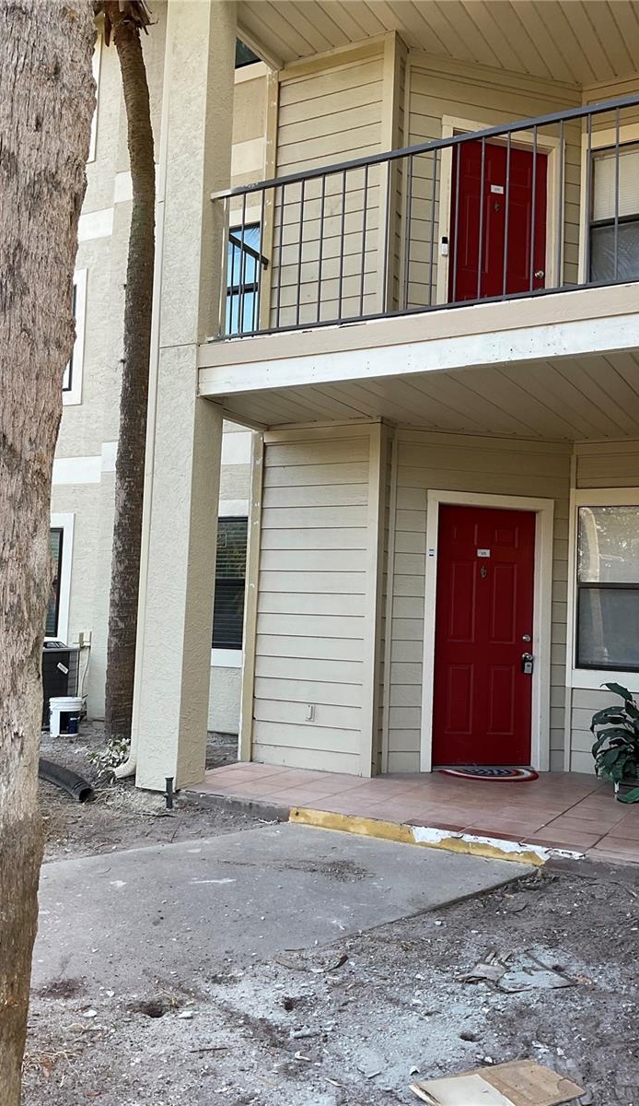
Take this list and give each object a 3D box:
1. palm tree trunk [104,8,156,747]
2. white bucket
[{"bbox_3d":[-1.783,-1.753,8.752,0.470,6.988,0.380,2,-3,-12],"label":"palm tree trunk"},{"bbox_3d":[-2.388,1.539,8.764,0.305,0.370,0.305,3,-4,-12],"label":"white bucket"}]

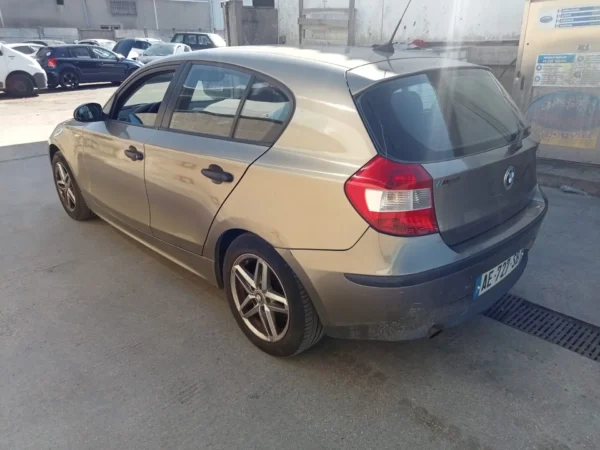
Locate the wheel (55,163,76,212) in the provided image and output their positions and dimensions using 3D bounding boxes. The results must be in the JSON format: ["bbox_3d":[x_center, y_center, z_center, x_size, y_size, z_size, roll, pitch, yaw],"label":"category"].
[{"bbox_3d":[-1.974,-0.348,4.237,0.170,0.445,0.445,-17,27,-40],"label":"wheel"}]

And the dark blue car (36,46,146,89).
[{"bbox_3d":[-8.121,-6.341,19.248,4.250,1.440,1.780,-21,29,-38],"label":"dark blue car"}]

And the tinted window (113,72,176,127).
[{"bbox_3d":[-0.968,-0.769,2.969,0.602,0.369,0.050,20,6,43],"label":"tinted window"}]

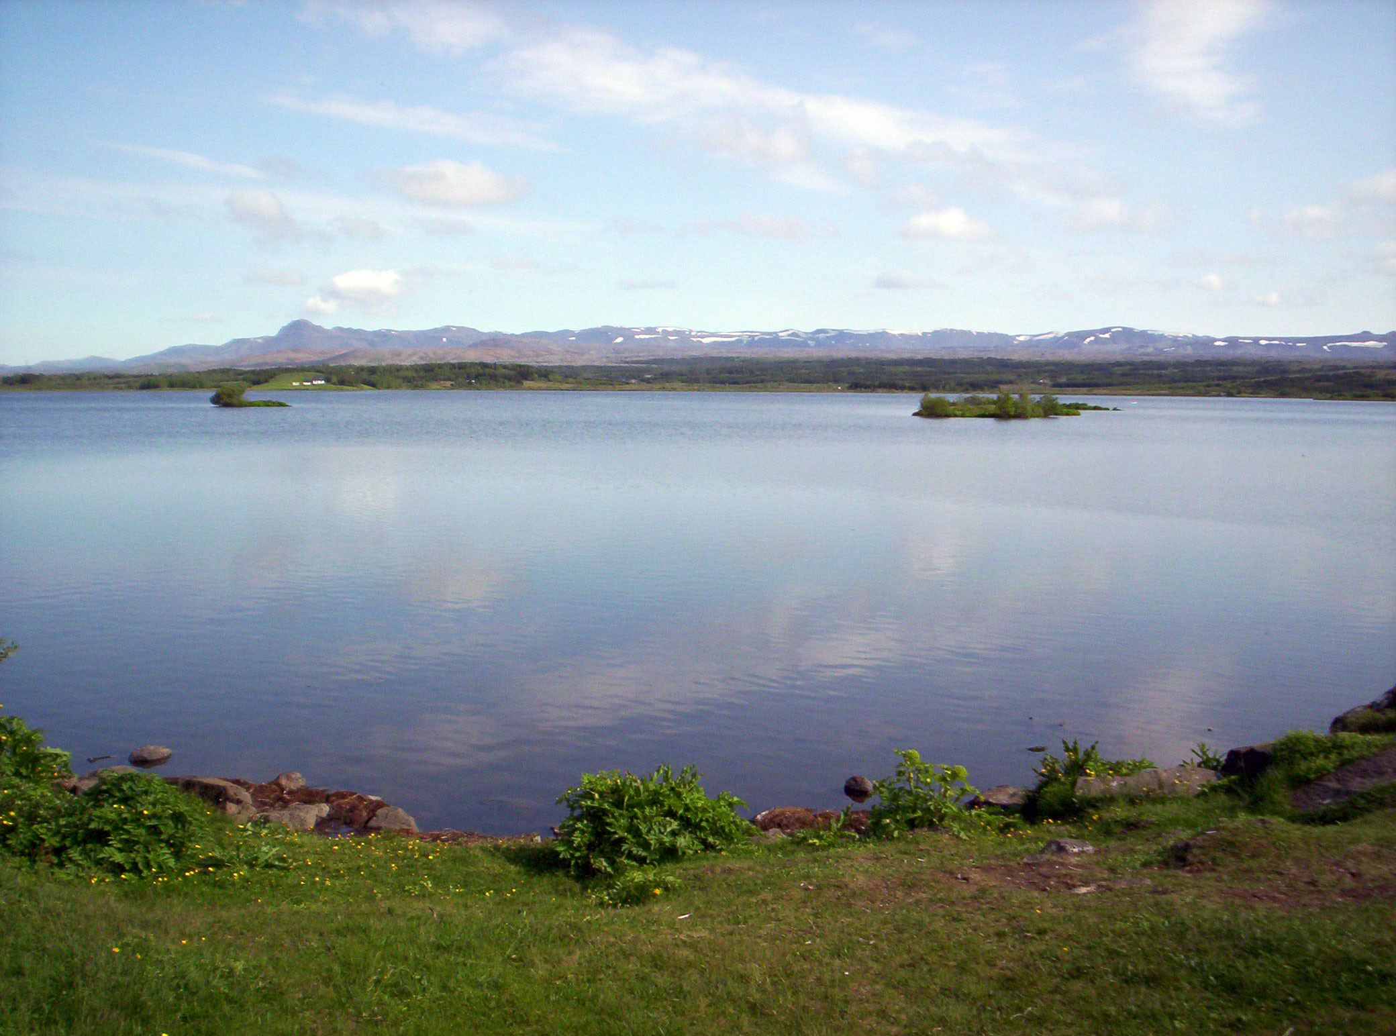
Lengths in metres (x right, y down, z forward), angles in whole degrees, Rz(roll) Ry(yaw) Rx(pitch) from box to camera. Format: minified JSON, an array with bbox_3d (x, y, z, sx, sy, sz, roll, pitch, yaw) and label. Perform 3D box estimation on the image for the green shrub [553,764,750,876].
[{"bbox_3d":[-0.200,1.300,6.500,0.850,0.430,0.720,0,5,0],"label":"green shrub"}]

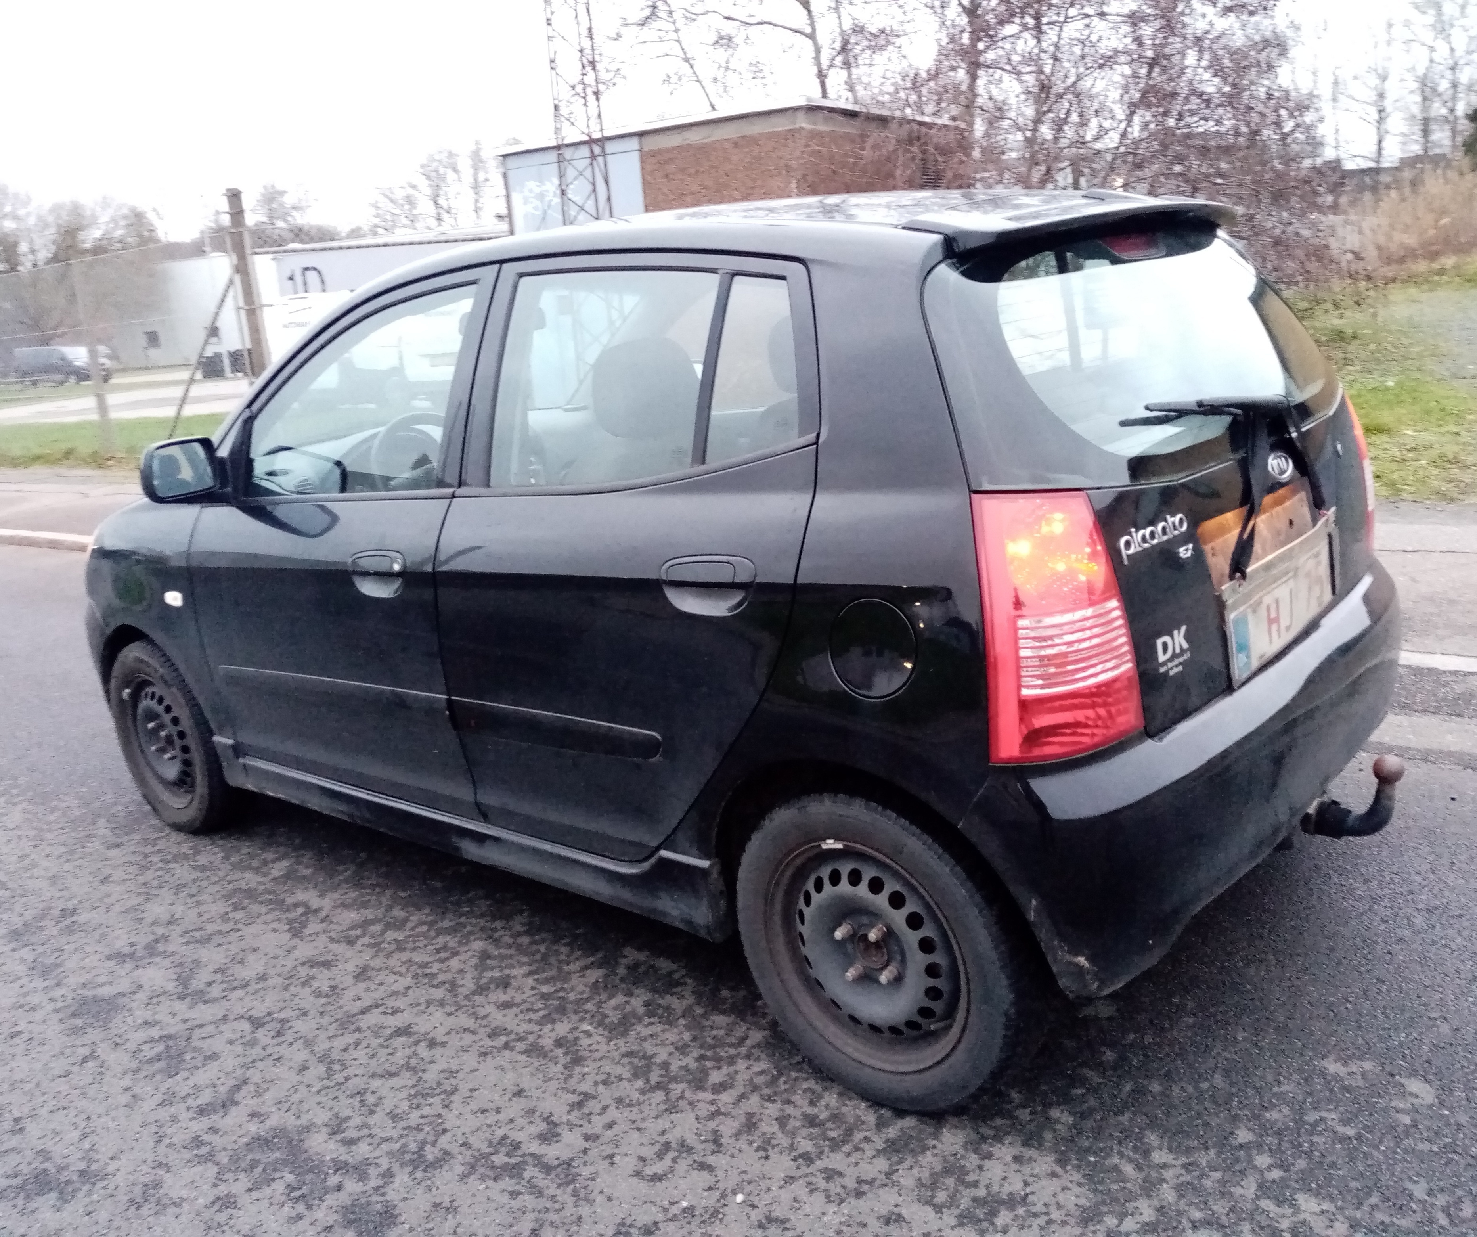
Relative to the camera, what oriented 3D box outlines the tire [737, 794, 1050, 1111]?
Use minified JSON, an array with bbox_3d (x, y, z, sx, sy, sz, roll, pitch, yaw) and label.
[{"bbox_3d":[0.241,0.515,2.019,0.550,0.545,0.165,6,17,40],"label":"tire"}]

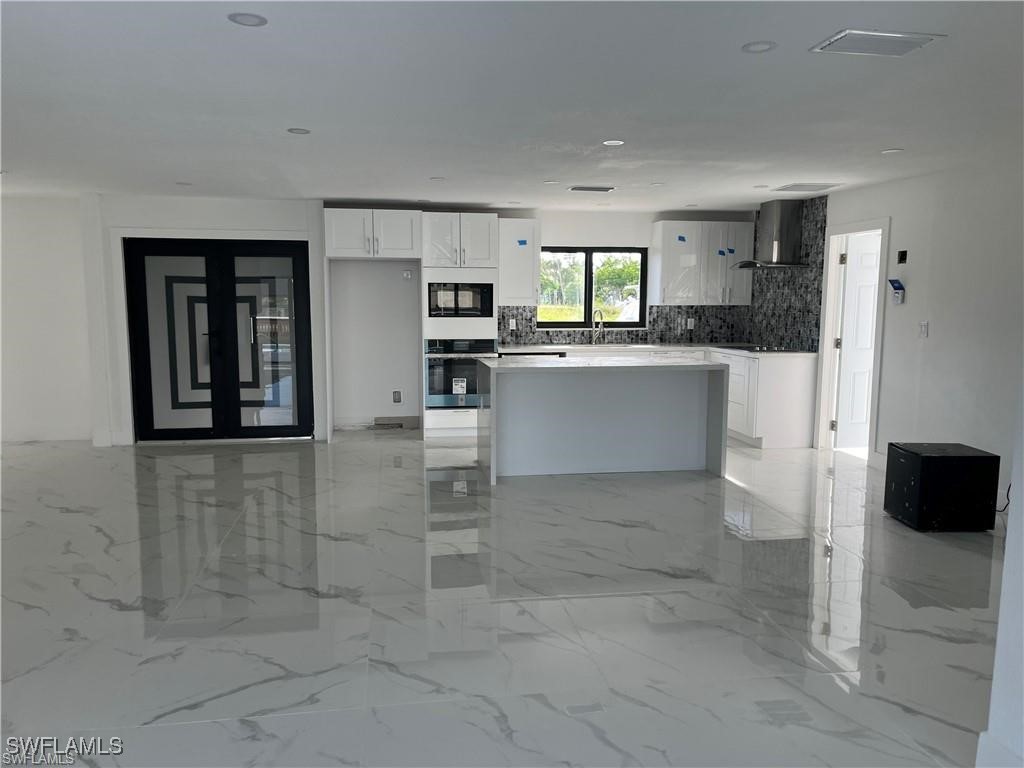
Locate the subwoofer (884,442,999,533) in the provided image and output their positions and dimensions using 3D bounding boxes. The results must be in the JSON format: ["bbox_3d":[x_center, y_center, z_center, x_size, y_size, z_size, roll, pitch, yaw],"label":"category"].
[{"bbox_3d":[2.798,0.663,5.030,0.505,0.470,0.450,0,6,0],"label":"subwoofer"}]

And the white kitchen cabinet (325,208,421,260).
[{"bbox_3d":[-1.403,-1.507,7.881,0.945,0.456,0.610,-1,6,-8],"label":"white kitchen cabinet"}]

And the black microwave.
[{"bbox_3d":[-0.540,-0.863,7.974,0.654,0.337,0.420,-1,6,-8],"label":"black microwave"}]

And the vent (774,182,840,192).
[{"bbox_3d":[2.589,-1.712,6.741,0.435,0.030,0.445,-1,6,-8],"label":"vent"}]

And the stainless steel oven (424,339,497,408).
[{"bbox_3d":[-0.555,-0.128,8.117,0.746,0.717,0.600,-1,6,-8],"label":"stainless steel oven"}]

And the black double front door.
[{"bbox_3d":[-2.933,-0.433,7.793,1.755,2.020,0.120,-1,6,-8],"label":"black double front door"}]

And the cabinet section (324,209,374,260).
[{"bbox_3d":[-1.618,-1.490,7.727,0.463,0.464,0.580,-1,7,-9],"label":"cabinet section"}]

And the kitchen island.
[{"bbox_3d":[0.719,0.272,6.493,1.910,0.921,0.910,-1,6,-8],"label":"kitchen island"}]

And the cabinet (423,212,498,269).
[{"bbox_3d":[-0.561,-1.474,8.021,0.761,0.546,0.610,-1,6,-8],"label":"cabinet"}]

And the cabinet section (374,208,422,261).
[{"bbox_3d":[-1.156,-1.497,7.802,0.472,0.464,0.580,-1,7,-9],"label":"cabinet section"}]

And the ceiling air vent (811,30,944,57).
[{"bbox_3d":[1.414,-1.310,2.985,0.423,0.030,0.265,-1,6,-8],"label":"ceiling air vent"}]

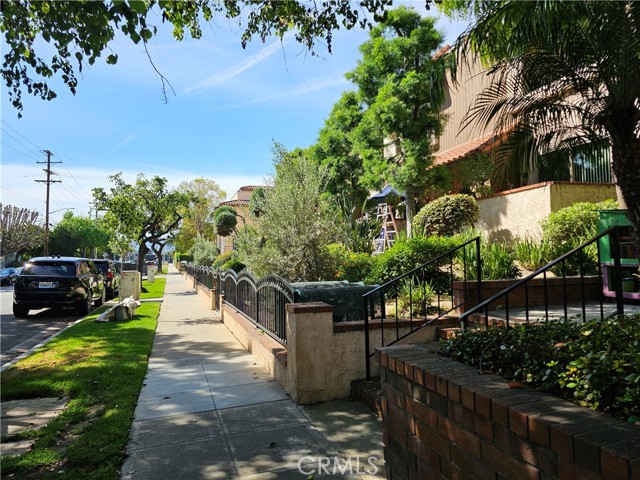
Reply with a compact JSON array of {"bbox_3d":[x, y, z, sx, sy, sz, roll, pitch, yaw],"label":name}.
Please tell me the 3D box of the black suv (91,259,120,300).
[{"bbox_3d":[-10.490,1.777,20.242,1.860,1.690,4.600,1,-3,-19],"label":"black suv"}]

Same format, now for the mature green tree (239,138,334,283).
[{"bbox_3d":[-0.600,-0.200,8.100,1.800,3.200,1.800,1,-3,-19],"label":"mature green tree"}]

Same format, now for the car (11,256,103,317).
[{"bbox_3d":[-8.297,1.428,13.883,1.950,1.680,4.800,1,-3,-19],"label":"car"}]

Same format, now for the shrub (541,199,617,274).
[{"bbox_3d":[4.280,-0.049,7.000,1.220,1.270,1.120,1,-3,-19],"label":"shrub"}]

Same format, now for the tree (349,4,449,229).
[{"bbox_3d":[2.363,-3.387,12.800,3.130,7.290,3.130,-1,-3,0],"label":"tree"}]

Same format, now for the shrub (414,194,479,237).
[{"bbox_3d":[3.154,-0.573,10.600,1.600,1.120,1.520,-1,-3,0],"label":"shrub"}]

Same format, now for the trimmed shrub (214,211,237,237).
[{"bbox_3d":[-4.445,-0.776,20.000,1.030,1.220,1.030,-1,-3,0],"label":"trimmed shrub"}]

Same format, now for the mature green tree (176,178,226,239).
[{"bbox_3d":[-11.705,-1.729,42.000,4.940,8.690,4.940,-1,-3,0],"label":"mature green tree"}]

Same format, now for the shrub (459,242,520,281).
[{"bbox_3d":[2.606,0.313,6.500,0.920,0.610,0.780,-1,-3,0],"label":"shrub"}]

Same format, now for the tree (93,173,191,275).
[{"bbox_3d":[-9.000,-0.531,21.500,5.010,5.760,4.760,-1,-3,0],"label":"tree"}]

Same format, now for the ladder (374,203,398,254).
[{"bbox_3d":[2.143,-0.290,13.700,0.600,1.760,0.950,-3,-4,38],"label":"ladder"}]

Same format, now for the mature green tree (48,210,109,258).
[{"bbox_3d":[-33.937,0.071,60.000,7.600,8.600,7.600,1,-3,-19],"label":"mature green tree"}]

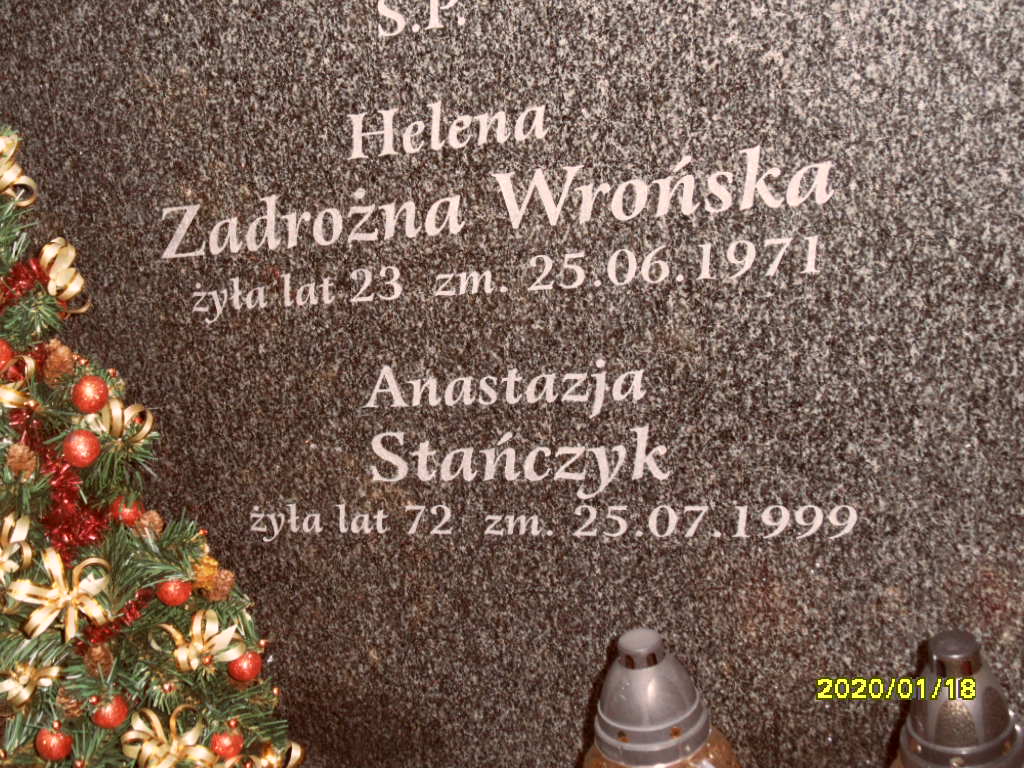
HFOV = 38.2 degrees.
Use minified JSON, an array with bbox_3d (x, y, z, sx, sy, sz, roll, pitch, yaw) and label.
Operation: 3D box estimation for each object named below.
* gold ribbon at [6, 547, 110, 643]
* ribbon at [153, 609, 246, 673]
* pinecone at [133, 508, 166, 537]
[{"bbox_3d":[-0.328,0.152,1.070,0.074,0.066,0.036,-13,-9,-14],"label":"gold ribbon"},{"bbox_3d":[-0.237,0.194,1.120,0.070,0.050,0.040,-16,-9,-23],"label":"ribbon"},{"bbox_3d":[-0.278,0.106,1.130,0.023,0.024,0.023,11,32,42],"label":"pinecone"}]

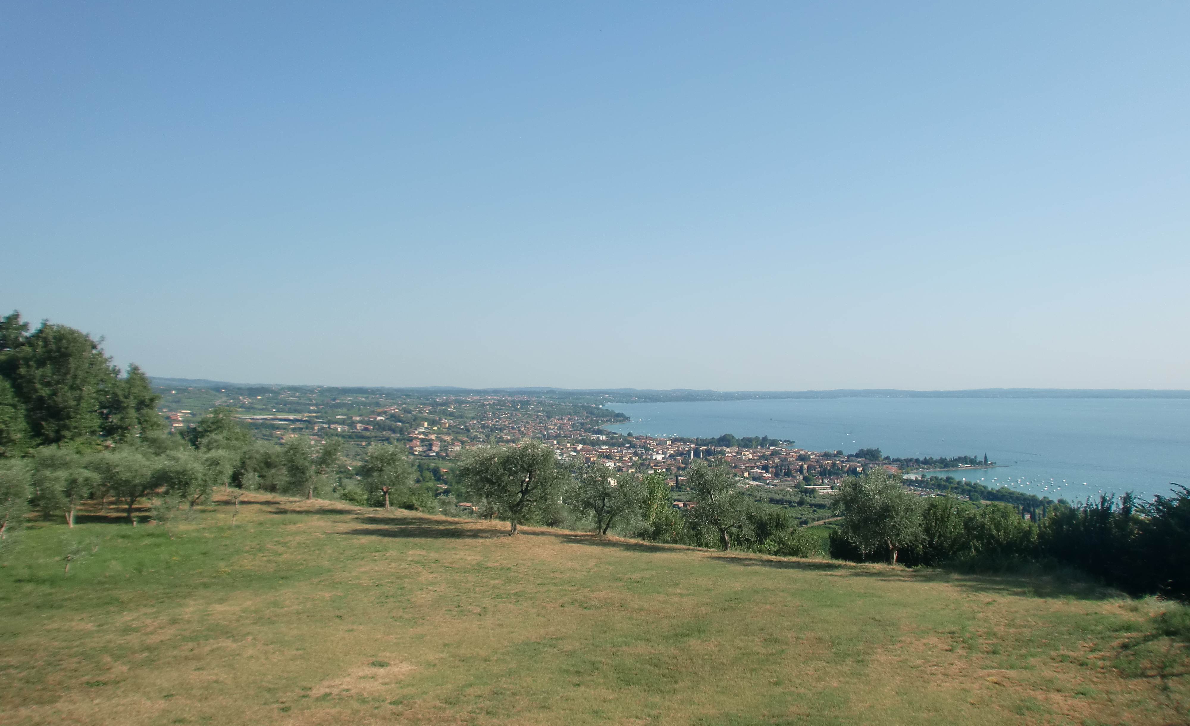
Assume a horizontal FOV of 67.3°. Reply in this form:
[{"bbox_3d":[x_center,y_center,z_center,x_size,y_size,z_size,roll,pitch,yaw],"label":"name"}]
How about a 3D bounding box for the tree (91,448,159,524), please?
[{"bbox_3d":[-22.632,5.926,43.000,3.270,3.670,3.430,0,-2,0],"label":"tree"}]

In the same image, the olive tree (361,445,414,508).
[{"bbox_3d":[-11.209,6.091,48.000,2.900,3.540,3.040,0,-2,0],"label":"olive tree"}]

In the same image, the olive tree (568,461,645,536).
[{"bbox_3d":[0.520,6.054,40.000,3.410,3.330,3.340,0,-2,0],"label":"olive tree"}]

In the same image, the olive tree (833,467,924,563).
[{"bbox_3d":[11.188,6.074,35.500,3.580,3.840,3.510,0,-2,0],"label":"olive tree"}]

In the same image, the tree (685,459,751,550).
[{"bbox_3d":[5.080,5.869,37.000,2.730,3.770,3.010,0,-2,0],"label":"tree"}]

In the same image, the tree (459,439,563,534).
[{"bbox_3d":[-3.807,5.575,40.000,4.660,4.200,4.660,0,-2,0],"label":"tree"}]

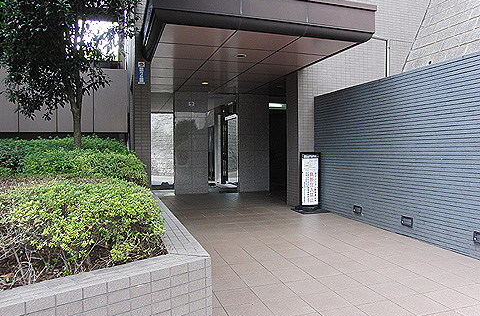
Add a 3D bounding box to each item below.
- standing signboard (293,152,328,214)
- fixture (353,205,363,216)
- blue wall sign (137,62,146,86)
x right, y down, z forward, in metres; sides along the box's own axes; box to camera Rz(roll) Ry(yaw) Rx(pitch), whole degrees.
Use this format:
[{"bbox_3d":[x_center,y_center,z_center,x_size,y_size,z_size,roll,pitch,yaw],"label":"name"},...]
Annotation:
[{"bbox_3d":[1.215,0.413,6.197,0.490,1.015,0.460,-1,1,-17],"label":"standing signboard"},{"bbox_3d":[1.741,0.783,5.377,0.050,0.110,0.200,-1,1,-18],"label":"fixture"},{"bbox_3d":[-1.527,-1.312,5.614,0.105,0.340,0.015,-1,1,-18],"label":"blue wall sign"}]

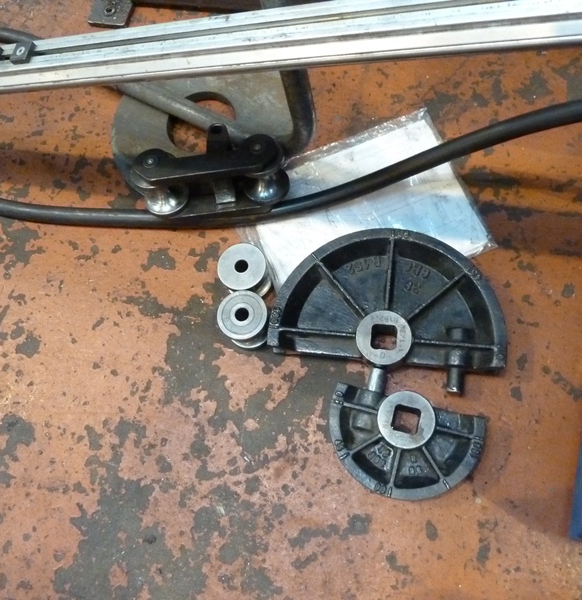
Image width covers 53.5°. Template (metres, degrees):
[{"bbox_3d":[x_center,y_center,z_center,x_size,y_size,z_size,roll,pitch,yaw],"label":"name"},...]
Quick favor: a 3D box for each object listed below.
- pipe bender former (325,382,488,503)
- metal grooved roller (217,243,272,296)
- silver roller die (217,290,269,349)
[{"bbox_3d":[0.139,0.179,0.731,0.192,0.043,0.137,13,76,11],"label":"pipe bender former"},{"bbox_3d":[-0.064,-0.039,0.818,0.068,0.049,0.068,0,73,8],"label":"metal grooved roller"},{"bbox_3d":[-0.062,0.028,0.797,0.068,0.049,0.068,0,73,8],"label":"silver roller die"}]

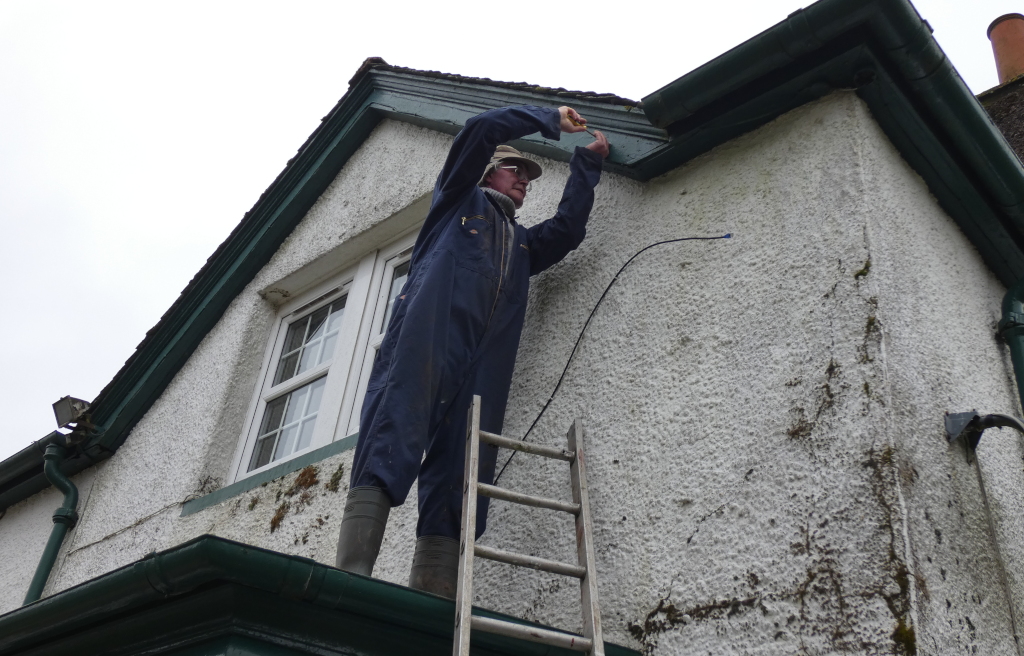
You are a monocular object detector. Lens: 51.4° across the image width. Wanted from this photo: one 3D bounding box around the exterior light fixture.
[{"bbox_3d":[-2.396,0.457,5.824,0.165,0.145,0.110,-24,-10,37],"label":"exterior light fixture"}]

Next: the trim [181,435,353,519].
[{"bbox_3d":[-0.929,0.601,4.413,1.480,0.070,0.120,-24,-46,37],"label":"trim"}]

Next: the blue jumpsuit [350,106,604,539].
[{"bbox_3d":[-0.075,-0.045,3.266,0.530,1.490,0.620,-25,-47,37],"label":"blue jumpsuit"}]

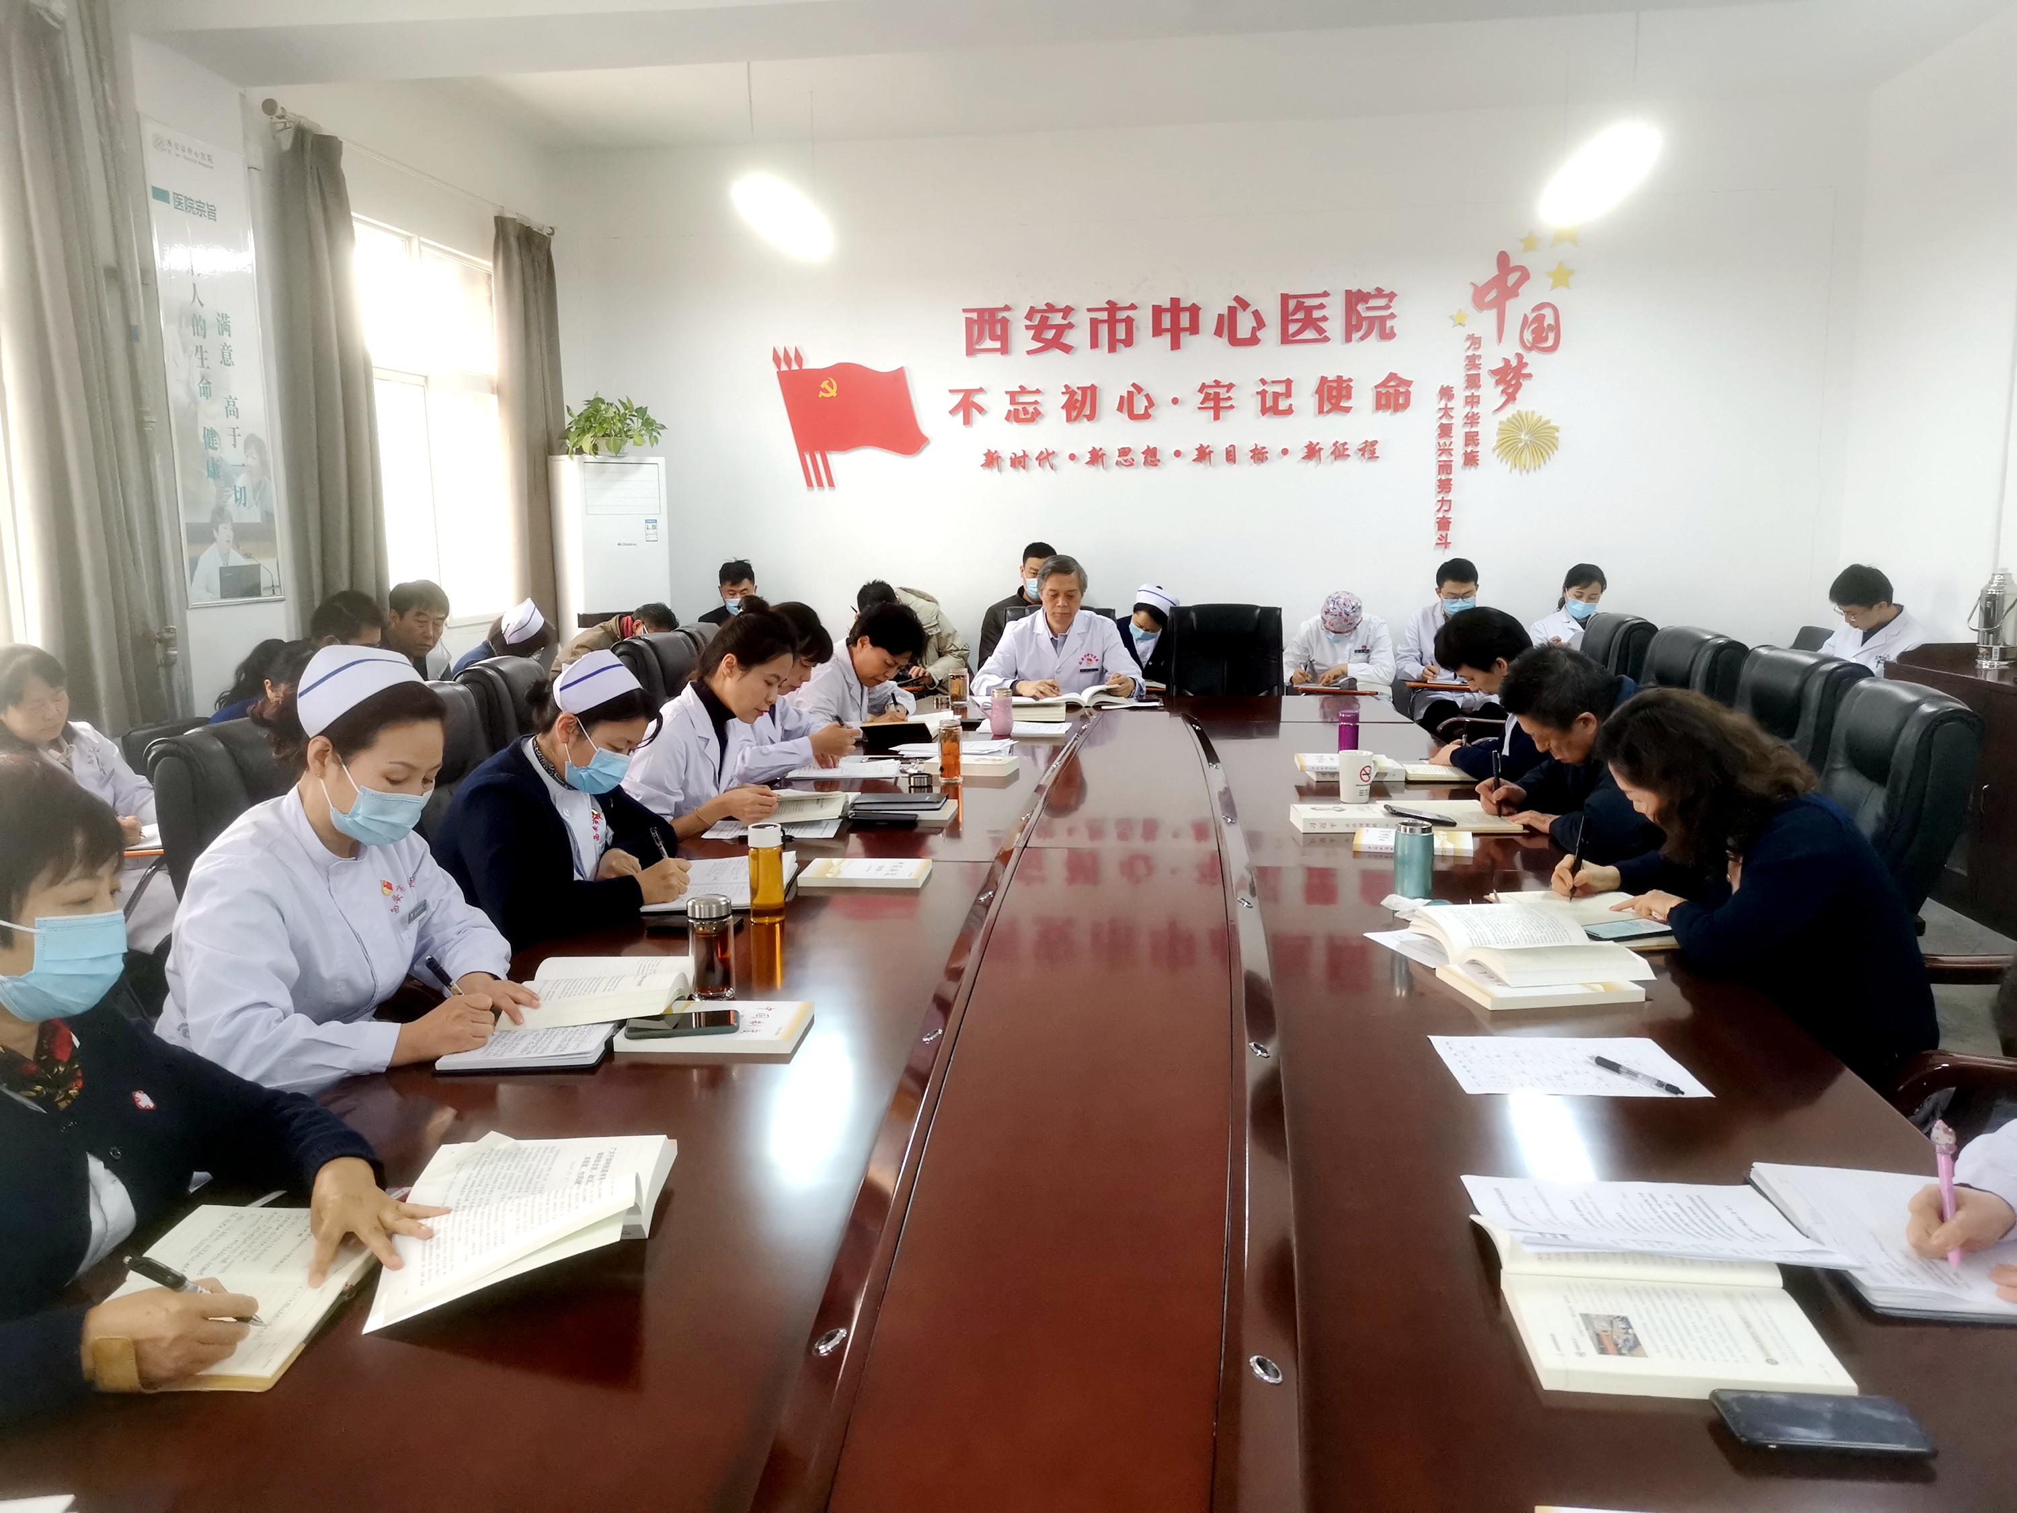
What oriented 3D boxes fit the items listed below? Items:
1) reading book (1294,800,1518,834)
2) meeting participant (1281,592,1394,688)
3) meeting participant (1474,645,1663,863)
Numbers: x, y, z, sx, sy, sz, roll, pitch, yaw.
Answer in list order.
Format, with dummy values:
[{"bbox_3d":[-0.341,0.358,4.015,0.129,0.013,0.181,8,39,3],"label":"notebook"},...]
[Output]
[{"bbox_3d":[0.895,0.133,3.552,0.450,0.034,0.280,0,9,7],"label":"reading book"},{"bbox_3d":[1.422,-0.157,6.744,0.520,1.100,0.750,0,9,8],"label":"meeting participant"},{"bbox_3d":[1.398,0.332,3.432,0.750,1.160,0.560,0,9,6],"label":"meeting participant"}]

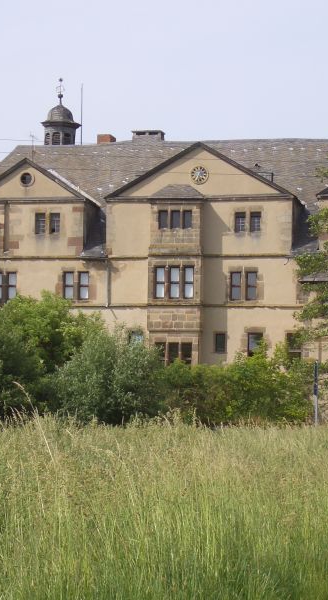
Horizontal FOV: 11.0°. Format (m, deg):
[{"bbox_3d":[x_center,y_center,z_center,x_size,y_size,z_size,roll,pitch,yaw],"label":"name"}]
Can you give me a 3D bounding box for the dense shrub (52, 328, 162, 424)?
[{"bbox_3d":[-1.881,2.789,57.408,3.766,3.667,3.500,0,-3,0],"label":"dense shrub"}]

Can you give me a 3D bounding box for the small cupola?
[{"bbox_3d":[-7.663,-13.848,126.621,2.800,5.145,2.800,0,-3,15],"label":"small cupola"}]

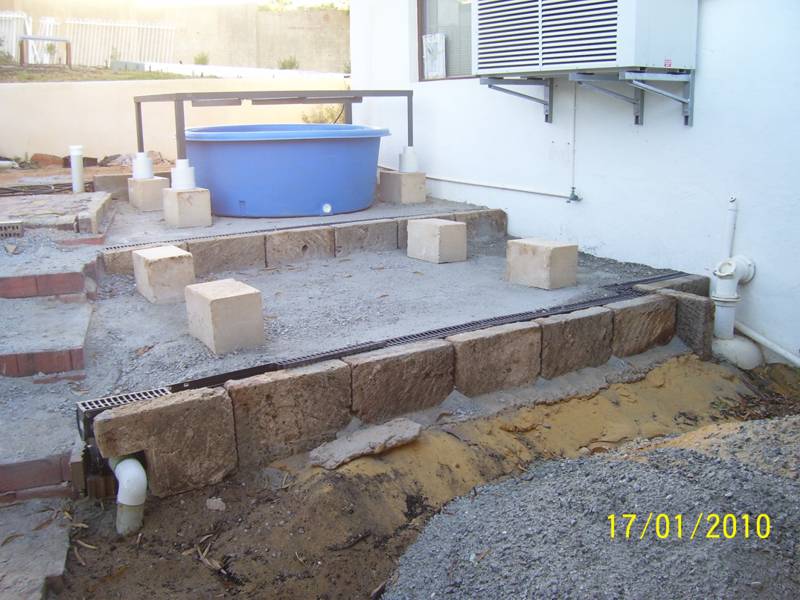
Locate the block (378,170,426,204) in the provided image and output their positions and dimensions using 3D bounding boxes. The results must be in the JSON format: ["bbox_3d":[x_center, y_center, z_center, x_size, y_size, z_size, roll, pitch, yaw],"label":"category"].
[{"bbox_3d":[0.029,-0.955,6.648,0.234,0.245,0.345,-9,16,-29],"label":"block"}]

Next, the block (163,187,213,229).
[{"bbox_3d":[-1.511,-0.662,5.586,0.240,0.241,0.320,-10,16,-31],"label":"block"}]

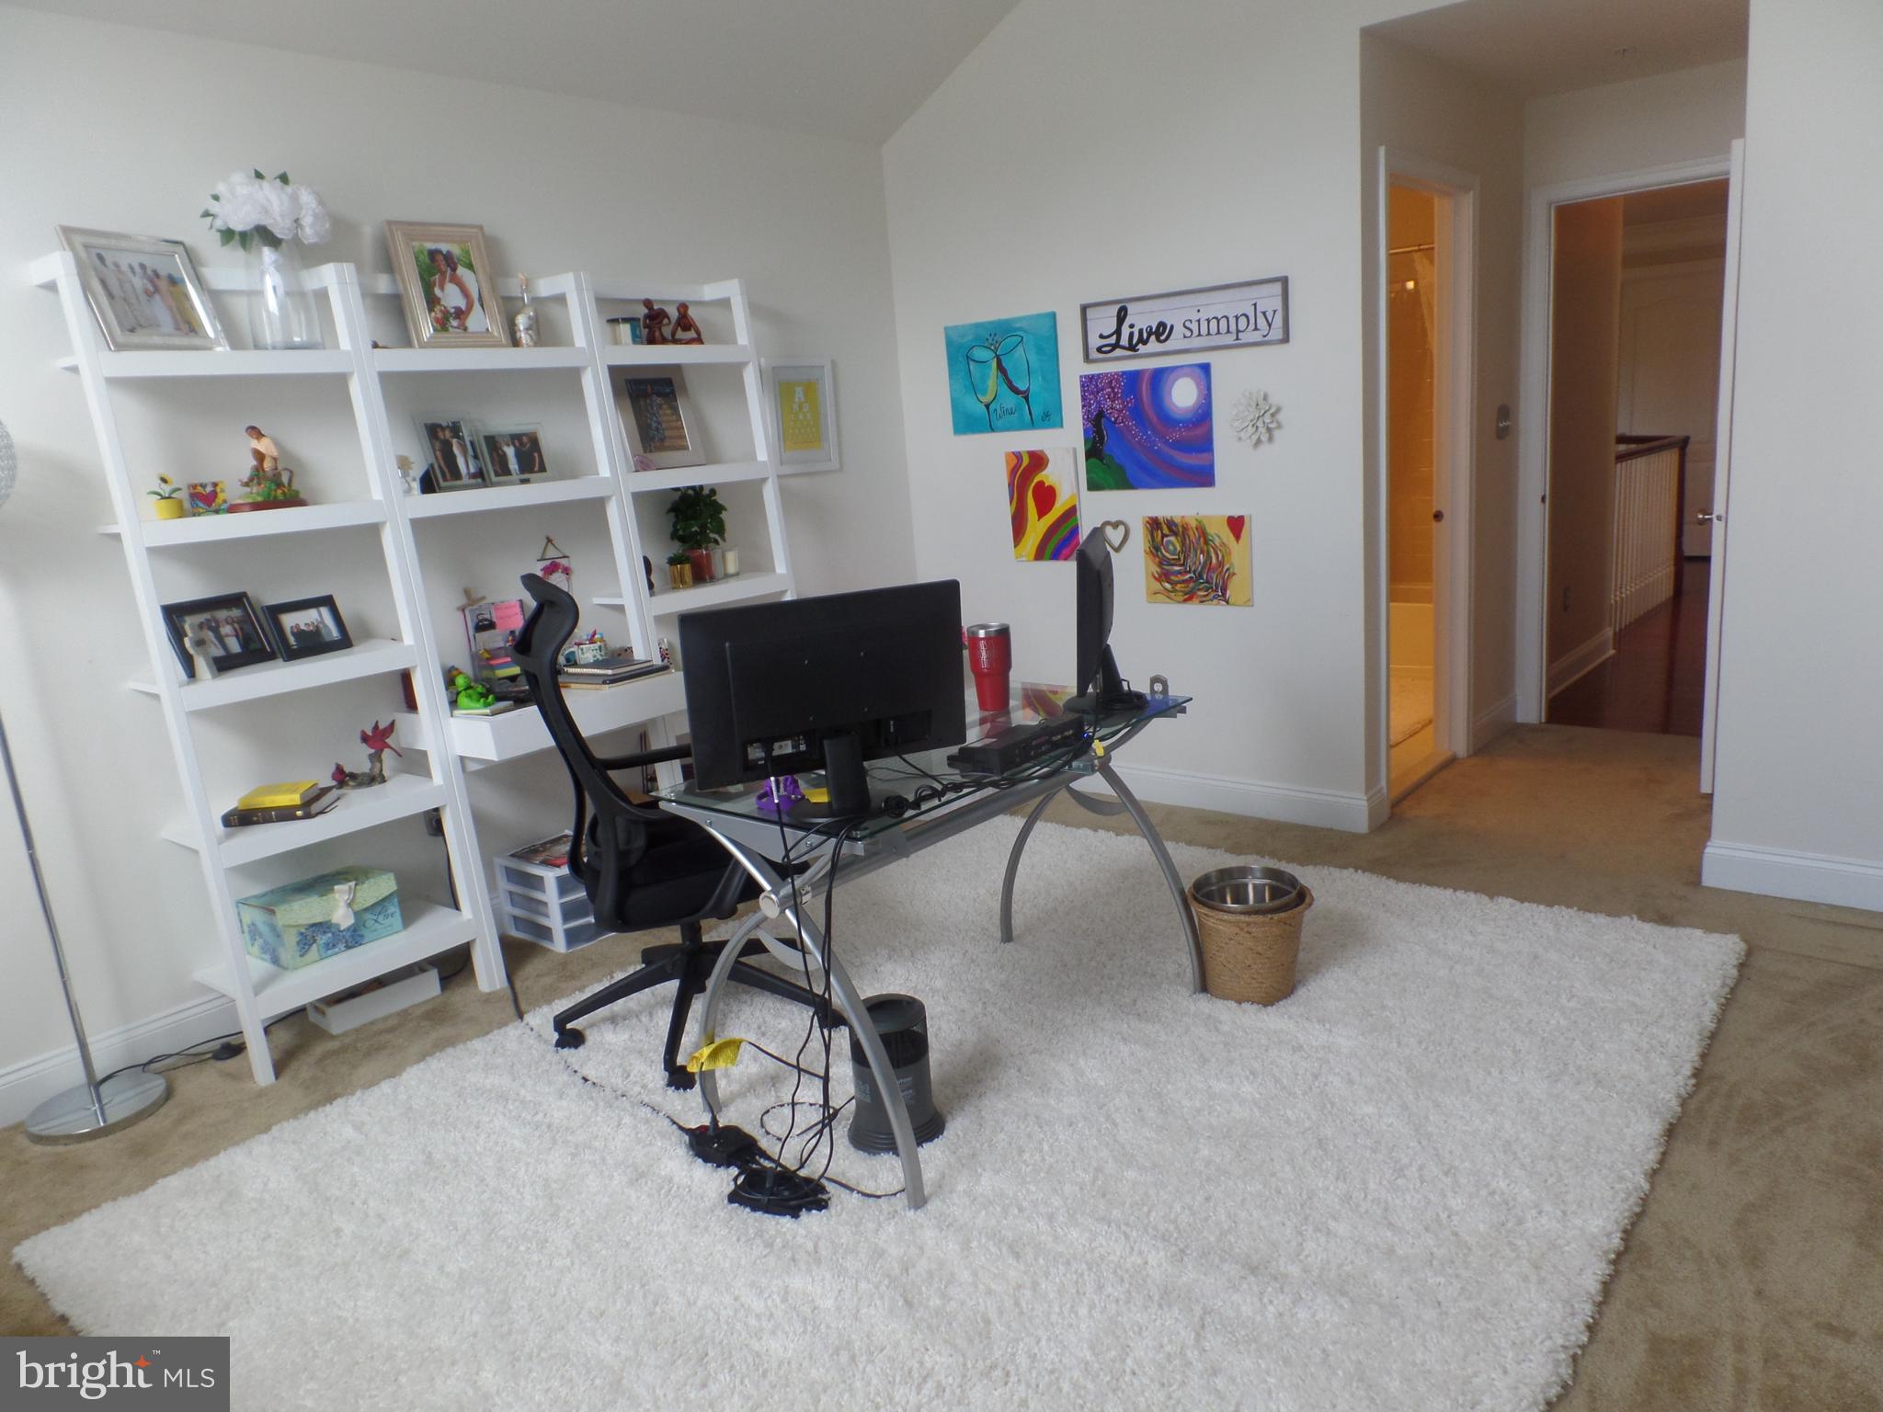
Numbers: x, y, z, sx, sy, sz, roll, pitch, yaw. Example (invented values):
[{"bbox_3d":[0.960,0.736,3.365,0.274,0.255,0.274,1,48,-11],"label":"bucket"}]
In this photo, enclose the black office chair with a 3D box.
[{"bbox_3d":[-0.626,0.221,3.024,0.690,1.140,0.670,-11,14,-25],"label":"black office chair"}]

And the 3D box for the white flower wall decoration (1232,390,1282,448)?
[{"bbox_3d":[1.018,-0.919,4.000,0.179,0.176,0.045,6,17,41],"label":"white flower wall decoration"}]

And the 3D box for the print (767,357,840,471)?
[{"bbox_3d":[-0.508,-1.056,4.585,0.025,0.398,0.334,6,17,41],"label":"print"}]

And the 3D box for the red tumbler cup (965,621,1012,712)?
[{"bbox_3d":[0.119,-0.093,2.982,0.106,0.198,0.106,-5,13,1],"label":"red tumbler cup"}]

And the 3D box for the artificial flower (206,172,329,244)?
[{"bbox_3d":[-1.639,-1.213,3.056,0.230,0.175,0.275,6,17,41],"label":"artificial flower"}]

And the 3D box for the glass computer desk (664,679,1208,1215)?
[{"bbox_3d":[0.034,0.433,2.782,0.605,0.723,1.115,6,17,41],"label":"glass computer desk"}]

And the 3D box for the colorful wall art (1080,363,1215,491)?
[{"bbox_3d":[0.708,-0.947,4.285,0.512,0.400,0.025,6,17,41],"label":"colorful wall art"}]

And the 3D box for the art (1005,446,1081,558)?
[{"bbox_3d":[0.390,-0.741,4.631,0.311,0.410,0.028,6,17,41],"label":"art"}]

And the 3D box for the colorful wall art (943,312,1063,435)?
[{"bbox_3d":[0.234,-1.222,4.630,0.524,0.402,0.025,6,17,41],"label":"colorful wall art"}]

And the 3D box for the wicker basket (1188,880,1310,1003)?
[{"bbox_3d":[0.740,0.566,3.003,0.290,0.250,0.290,-5,13,1],"label":"wicker basket"}]

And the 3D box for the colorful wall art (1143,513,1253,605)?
[{"bbox_3d":[0.878,-0.499,4.268,0.412,0.302,0.022,6,17,41],"label":"colorful wall art"}]

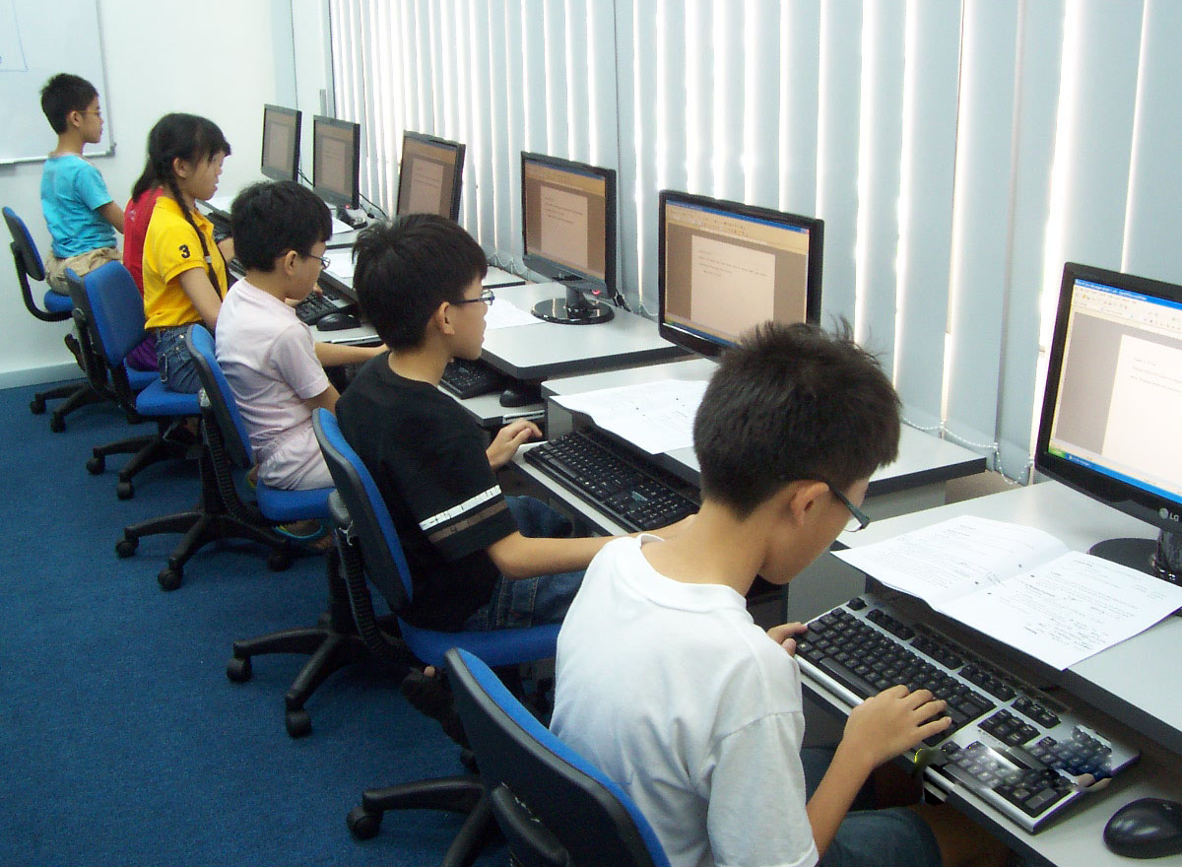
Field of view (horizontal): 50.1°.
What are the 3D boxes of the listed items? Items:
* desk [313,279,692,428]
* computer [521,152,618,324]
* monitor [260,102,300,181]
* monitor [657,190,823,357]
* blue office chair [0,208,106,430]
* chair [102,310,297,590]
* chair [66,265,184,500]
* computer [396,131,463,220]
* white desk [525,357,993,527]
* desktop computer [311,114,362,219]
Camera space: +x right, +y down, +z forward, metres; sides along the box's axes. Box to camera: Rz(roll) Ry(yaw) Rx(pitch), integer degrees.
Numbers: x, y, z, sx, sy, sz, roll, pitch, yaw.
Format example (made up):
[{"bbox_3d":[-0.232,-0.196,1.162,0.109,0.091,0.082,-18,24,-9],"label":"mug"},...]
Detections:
[{"bbox_3d":[-0.199,0.067,3.366,0.570,0.740,0.846,-10,20,-25],"label":"desk"},{"bbox_3d":[-0.031,-0.514,3.308,0.210,0.396,0.445,-11,21,-29],"label":"computer"},{"bbox_3d":[-1.390,-1.292,5.813,0.210,0.391,0.445,-12,21,-30],"label":"monitor"},{"bbox_3d":[0.313,-0.265,2.527,0.210,0.387,0.445,-13,21,-33],"label":"monitor"},{"bbox_3d":[-2.016,-0.493,5.016,0.590,0.860,0.560,-10,20,-25],"label":"blue office chair"},{"bbox_3d":[-1.128,-0.059,3.598,0.590,0.870,0.560,-3,18,-6],"label":"chair"},{"bbox_3d":[-1.475,-0.230,4.315,0.590,0.770,0.560,-10,20,-25],"label":"chair"},{"bbox_3d":[-0.500,-0.776,4.157,0.210,0.391,0.445,-11,20,-29],"label":"computer"},{"bbox_3d":[0.240,0.329,2.525,0.570,0.740,0.844,-10,20,-25],"label":"white desk"},{"bbox_3d":[-0.962,-1.020,4.937,0.210,0.394,0.445,-12,21,-29],"label":"desktop computer"}]

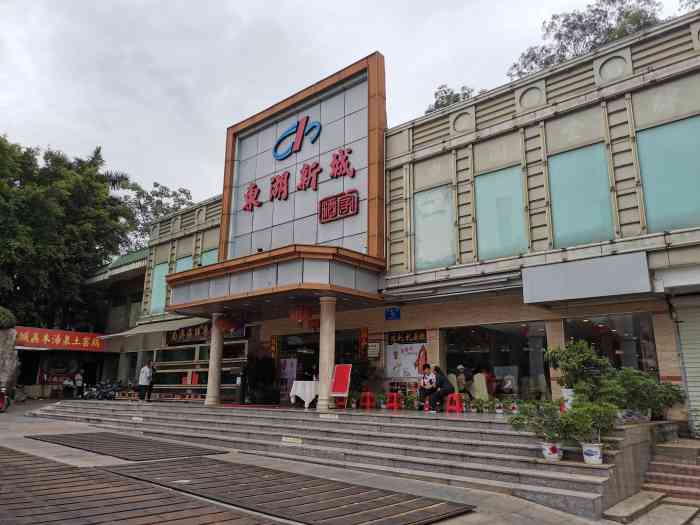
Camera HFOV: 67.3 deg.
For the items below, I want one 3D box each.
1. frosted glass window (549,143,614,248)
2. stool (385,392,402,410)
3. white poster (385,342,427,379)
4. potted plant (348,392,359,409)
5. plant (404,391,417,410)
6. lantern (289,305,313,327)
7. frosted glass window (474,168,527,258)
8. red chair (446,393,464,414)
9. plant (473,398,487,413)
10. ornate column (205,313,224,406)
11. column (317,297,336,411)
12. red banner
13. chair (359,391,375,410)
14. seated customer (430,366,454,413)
[{"bbox_3d":[5.495,-1.585,12.566,1.366,2.386,0.100,-11,-18,40],"label":"frosted glass window"},{"bbox_3d":[1.216,3.893,14.694,0.400,0.470,0.400,-11,-18,40],"label":"stool"},{"bbox_3d":[1.610,2.800,14.966,1.493,0.947,0.040,-11,-18,39],"label":"white poster"},{"bbox_3d":[0.106,4.168,15.910,0.300,0.480,0.300,1,-14,0],"label":"potted plant"},{"bbox_3d":[1.703,3.891,14.801,0.350,0.540,0.350,1,-14,0],"label":"plant"},{"bbox_3d":[-1.391,1.489,14.772,0.640,0.600,0.640,1,-14,0],"label":"lantern"},{"bbox_3d":[3.979,-1.276,13.835,1.359,2.408,0.100,-11,-18,40],"label":"frosted glass window"},{"bbox_3d":[2.605,3.512,13.043,0.380,0.470,0.380,-11,-18,40],"label":"red chair"},{"bbox_3d":[3.309,3.659,13.437,0.360,0.380,0.360,-11,-18,40],"label":"plant"},{"bbox_3d":[-4.495,3.190,17.379,0.480,2.980,0.480,-11,-18,40],"label":"ornate column"},{"bbox_3d":[-0.597,2.382,13.912,0.450,2.980,0.450,1,-14,0],"label":"column"},{"bbox_3d":[-13.847,3.718,25.083,0.150,0.980,4.400,-11,-18,40],"label":"red banner"},{"bbox_3d":[0.453,3.811,14.407,0.380,0.470,0.380,-11,-18,40],"label":"chair"},{"bbox_3d":[2.375,3.281,13.588,0.480,1.170,0.700,-11,-18,40],"label":"seated customer"}]

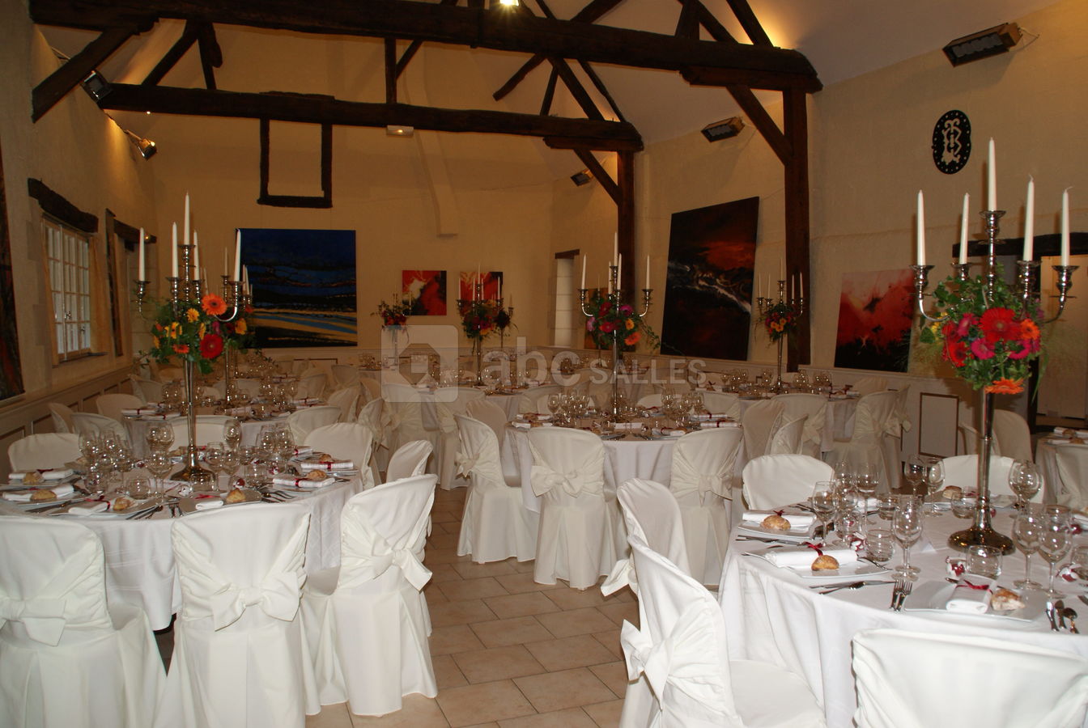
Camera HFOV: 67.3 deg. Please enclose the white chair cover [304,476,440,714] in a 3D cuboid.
[{"bbox_3d":[-0.772,0.864,3.354,0.550,0.890,0.470,3,4,44],"label":"white chair cover"}]

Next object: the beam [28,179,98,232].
[{"bbox_3d":[-4.121,-1.304,6.959,0.150,0.200,2.200,-1,3,-17],"label":"beam"}]

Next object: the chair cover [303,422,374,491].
[{"bbox_3d":[-1.268,0.790,4.541,0.460,0.878,0.530,1,3,20],"label":"chair cover"}]

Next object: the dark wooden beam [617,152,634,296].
[{"bbox_3d":[1.291,-1.694,12.678,0.210,3.210,0.210,-2,3,-14],"label":"dark wooden beam"}]

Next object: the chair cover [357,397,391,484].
[{"bbox_3d":[-1.476,0.685,6.194,0.540,0.880,0.470,1,3,14],"label":"chair cover"}]

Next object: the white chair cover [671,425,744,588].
[{"bbox_3d":[0.798,0.777,4.724,0.450,0.870,0.540,-1,3,-21],"label":"white chair cover"}]

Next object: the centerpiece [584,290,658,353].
[{"bbox_3d":[0.519,-0.290,5.571,0.480,0.430,0.440,0,3,0],"label":"centerpiece"}]

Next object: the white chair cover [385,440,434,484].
[{"bbox_3d":[-0.902,0.826,4.153,0.550,0.890,0.470,-2,3,-37],"label":"white chair cover"}]

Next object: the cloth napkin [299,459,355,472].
[{"bbox_3d":[-1.000,0.476,3.763,0.250,0.040,0.090,0,3,-5],"label":"cloth napkin"}]

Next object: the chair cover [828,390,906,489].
[{"bbox_3d":[2.853,0.663,7.285,0.460,0.890,0.540,0,3,-8],"label":"chair cover"}]

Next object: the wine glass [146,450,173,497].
[{"bbox_3d":[-1.561,0.446,3.320,0.082,0.186,0.082,0,3,0],"label":"wine glass"}]

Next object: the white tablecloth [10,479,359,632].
[{"bbox_3d":[-1.563,0.884,3.622,1.540,0.750,1.540,1,3,0],"label":"white tablecloth"}]

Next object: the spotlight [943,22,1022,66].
[{"bbox_3d":[3.636,-2.650,6.793,0.150,0.200,0.530,-45,20,-16],"label":"spotlight"}]

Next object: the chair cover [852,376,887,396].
[{"bbox_3d":[3.127,0.597,8.327,0.530,0.878,0.460,-1,3,-24],"label":"chair cover"}]

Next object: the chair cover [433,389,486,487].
[{"bbox_3d":[-0.721,0.622,7.318,0.470,0.880,0.540,0,3,8],"label":"chair cover"}]

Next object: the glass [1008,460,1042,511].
[{"bbox_3d":[1.782,0.469,3.032,0.095,0.200,0.095,1,3,0],"label":"glass"}]

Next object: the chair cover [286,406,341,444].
[{"bbox_3d":[-1.747,0.720,5.805,0.540,0.870,0.450,3,4,41],"label":"chair cover"}]

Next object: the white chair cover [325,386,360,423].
[{"bbox_3d":[-1.947,0.649,7.085,0.460,0.878,0.530,3,4,38],"label":"white chair cover"}]

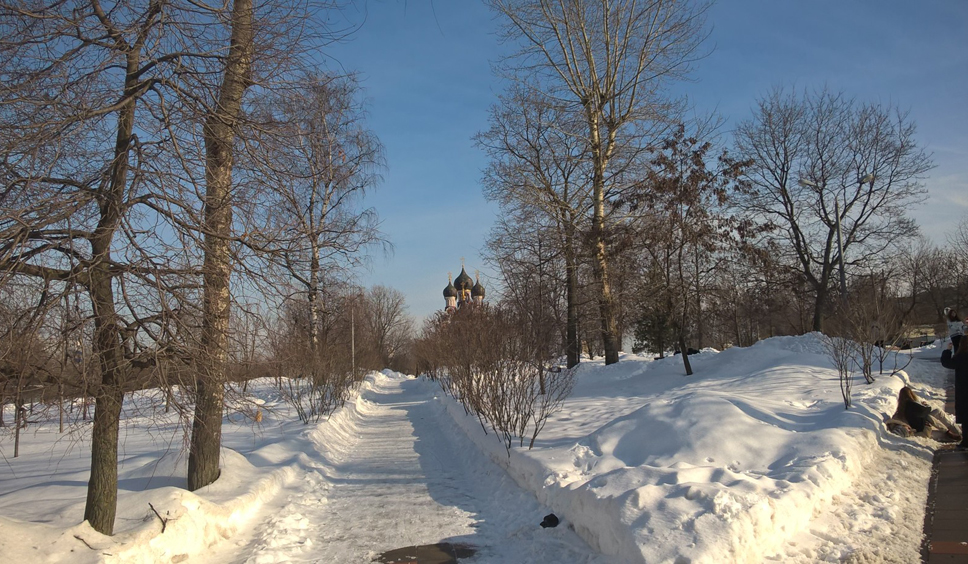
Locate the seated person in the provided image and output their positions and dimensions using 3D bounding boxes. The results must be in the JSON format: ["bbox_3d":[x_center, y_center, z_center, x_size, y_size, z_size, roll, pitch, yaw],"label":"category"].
[{"bbox_3d":[6.880,2.070,12.500,1.130,0.820,0.600,-2,-7,8],"label":"seated person"}]

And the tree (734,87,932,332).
[{"bbox_3d":[18.400,-3.650,42.000,10.200,13.300,9.800,-4,-8,23],"label":"tree"}]

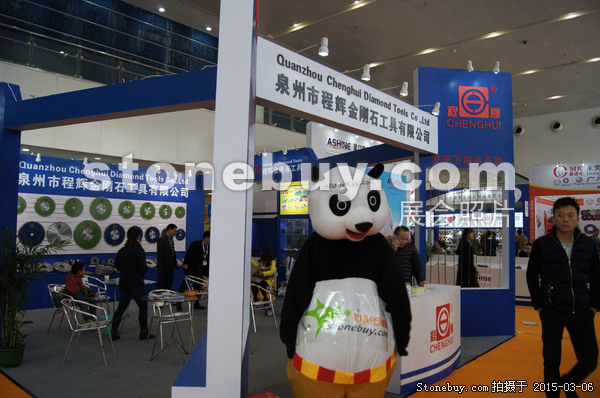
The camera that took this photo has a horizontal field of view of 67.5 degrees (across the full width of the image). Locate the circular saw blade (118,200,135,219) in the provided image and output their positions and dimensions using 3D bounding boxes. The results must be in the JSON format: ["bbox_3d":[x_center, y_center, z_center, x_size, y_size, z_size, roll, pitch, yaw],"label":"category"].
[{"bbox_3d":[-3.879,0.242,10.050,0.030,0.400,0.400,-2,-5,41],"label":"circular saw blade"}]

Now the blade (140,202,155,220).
[{"bbox_3d":[-3.603,0.296,10.642,0.400,0.400,0.015,5,-6,-43],"label":"blade"}]

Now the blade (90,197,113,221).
[{"bbox_3d":[-4.268,0.226,9.686,0.020,0.480,0.480,-2,-5,42],"label":"blade"}]

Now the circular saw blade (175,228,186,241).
[{"bbox_3d":[-2.968,0.903,11.206,0.280,0.280,0.015,5,-6,-43],"label":"circular saw blade"}]

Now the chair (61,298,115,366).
[{"bbox_3d":[-2.535,1.578,5.420,0.540,0.720,0.520,1,-4,-3],"label":"chair"}]

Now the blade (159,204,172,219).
[{"bbox_3d":[-3.220,0.326,10.857,0.020,0.350,0.350,-2,-5,42],"label":"blade"}]

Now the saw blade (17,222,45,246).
[{"bbox_3d":[-5.155,0.689,8.671,0.020,0.470,0.470,-2,-5,42],"label":"saw blade"}]

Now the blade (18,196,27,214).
[{"bbox_3d":[-5.530,0.134,8.821,0.355,0.355,0.015,5,-6,-43],"label":"blade"}]

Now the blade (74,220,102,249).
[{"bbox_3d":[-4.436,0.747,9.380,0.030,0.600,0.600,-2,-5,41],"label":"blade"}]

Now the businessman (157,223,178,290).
[{"bbox_3d":[-2.710,1.347,9.210,0.300,1.680,0.470,0,-4,18],"label":"businessman"}]

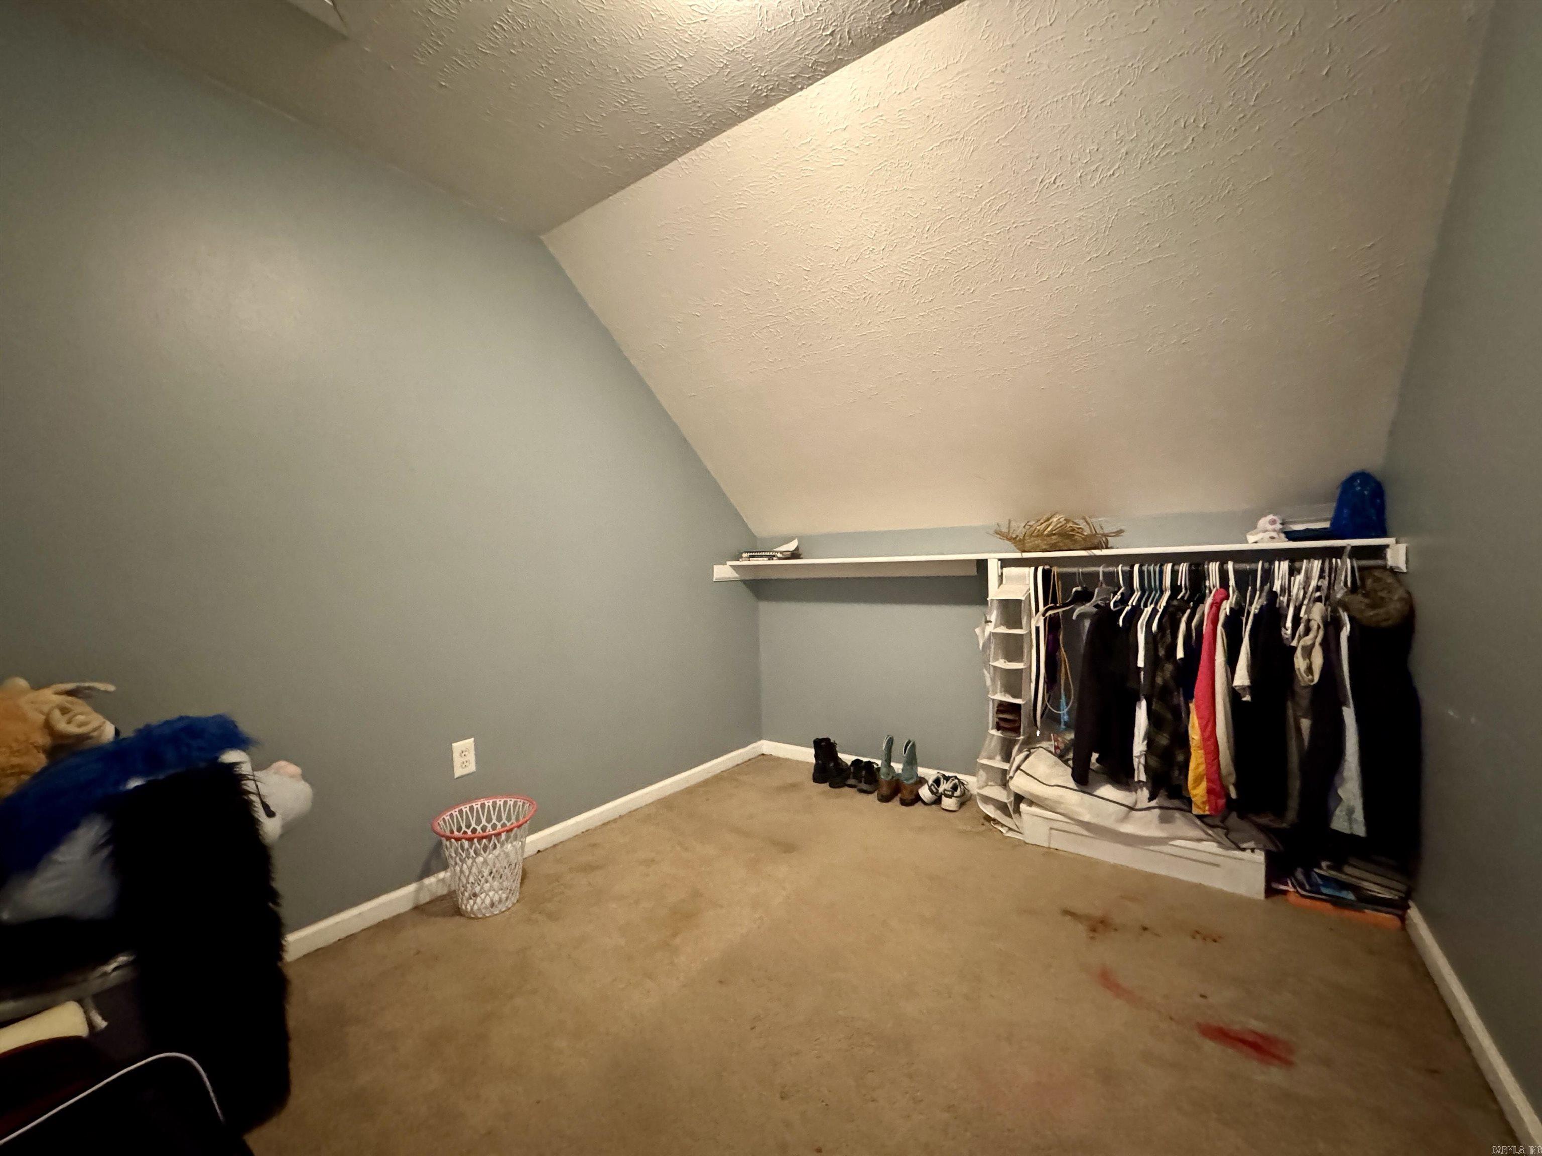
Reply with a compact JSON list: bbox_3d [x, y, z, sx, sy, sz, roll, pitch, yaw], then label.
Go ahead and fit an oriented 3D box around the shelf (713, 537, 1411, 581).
[{"bbox_3d":[0.840,-0.052,2.599,2.509,0.094,0.369,-1,1,36],"label":"shelf"}]

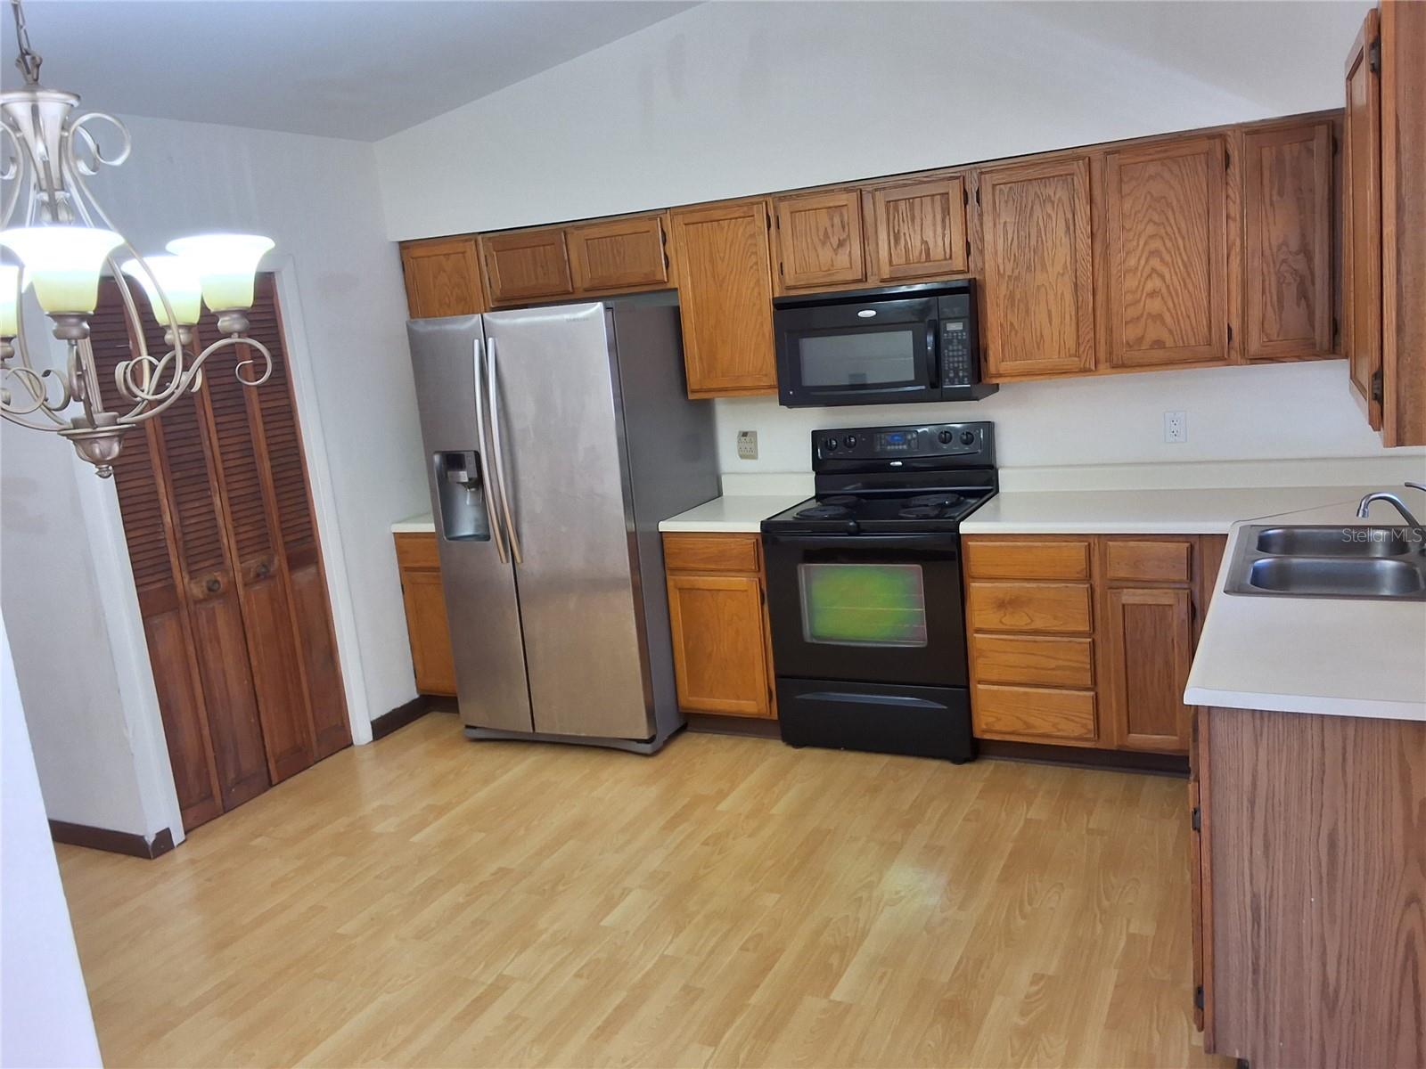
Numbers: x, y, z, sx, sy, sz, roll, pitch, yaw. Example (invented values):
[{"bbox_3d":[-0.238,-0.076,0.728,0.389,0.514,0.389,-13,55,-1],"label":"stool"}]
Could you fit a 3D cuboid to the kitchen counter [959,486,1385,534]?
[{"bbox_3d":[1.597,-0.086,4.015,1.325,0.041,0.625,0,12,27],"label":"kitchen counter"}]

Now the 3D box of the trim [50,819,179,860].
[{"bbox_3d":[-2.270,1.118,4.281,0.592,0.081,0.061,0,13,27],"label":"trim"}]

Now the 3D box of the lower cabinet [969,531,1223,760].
[{"bbox_3d":[1.424,0.310,4.172,0.862,0.778,0.615,0,12,27],"label":"lower cabinet"}]

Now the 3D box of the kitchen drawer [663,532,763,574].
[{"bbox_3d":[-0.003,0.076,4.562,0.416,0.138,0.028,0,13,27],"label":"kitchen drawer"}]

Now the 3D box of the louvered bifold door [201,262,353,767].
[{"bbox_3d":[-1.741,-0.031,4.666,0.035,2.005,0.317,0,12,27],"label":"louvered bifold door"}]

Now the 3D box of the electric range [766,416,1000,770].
[{"bbox_3d":[0.685,0.207,4.545,0.759,1.188,0.668,0,13,27],"label":"electric range"}]

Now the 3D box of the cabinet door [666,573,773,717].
[{"bbox_3d":[0.032,0.447,4.634,0.418,0.574,0.025,0,13,27],"label":"cabinet door"}]

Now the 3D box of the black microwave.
[{"bbox_3d":[0.661,-0.732,4.452,0.765,0.426,0.378,0,12,27],"label":"black microwave"}]

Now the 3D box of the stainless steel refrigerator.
[{"bbox_3d":[-0.559,-0.064,4.964,0.909,1.797,0.906,0,12,25],"label":"stainless steel refrigerator"}]

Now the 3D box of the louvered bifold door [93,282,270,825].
[{"bbox_3d":[-1.964,0.075,4.222,0.035,2.005,0.452,0,12,27],"label":"louvered bifold door"}]

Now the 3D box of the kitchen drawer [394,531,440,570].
[{"bbox_3d":[-1.150,0.025,5.283,0.400,0.155,0.430,0,12,27],"label":"kitchen drawer"}]

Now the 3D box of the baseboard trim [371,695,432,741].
[{"bbox_3d":[-1.410,0.823,5.218,0.015,0.087,0.405,0,12,27],"label":"baseboard trim"}]

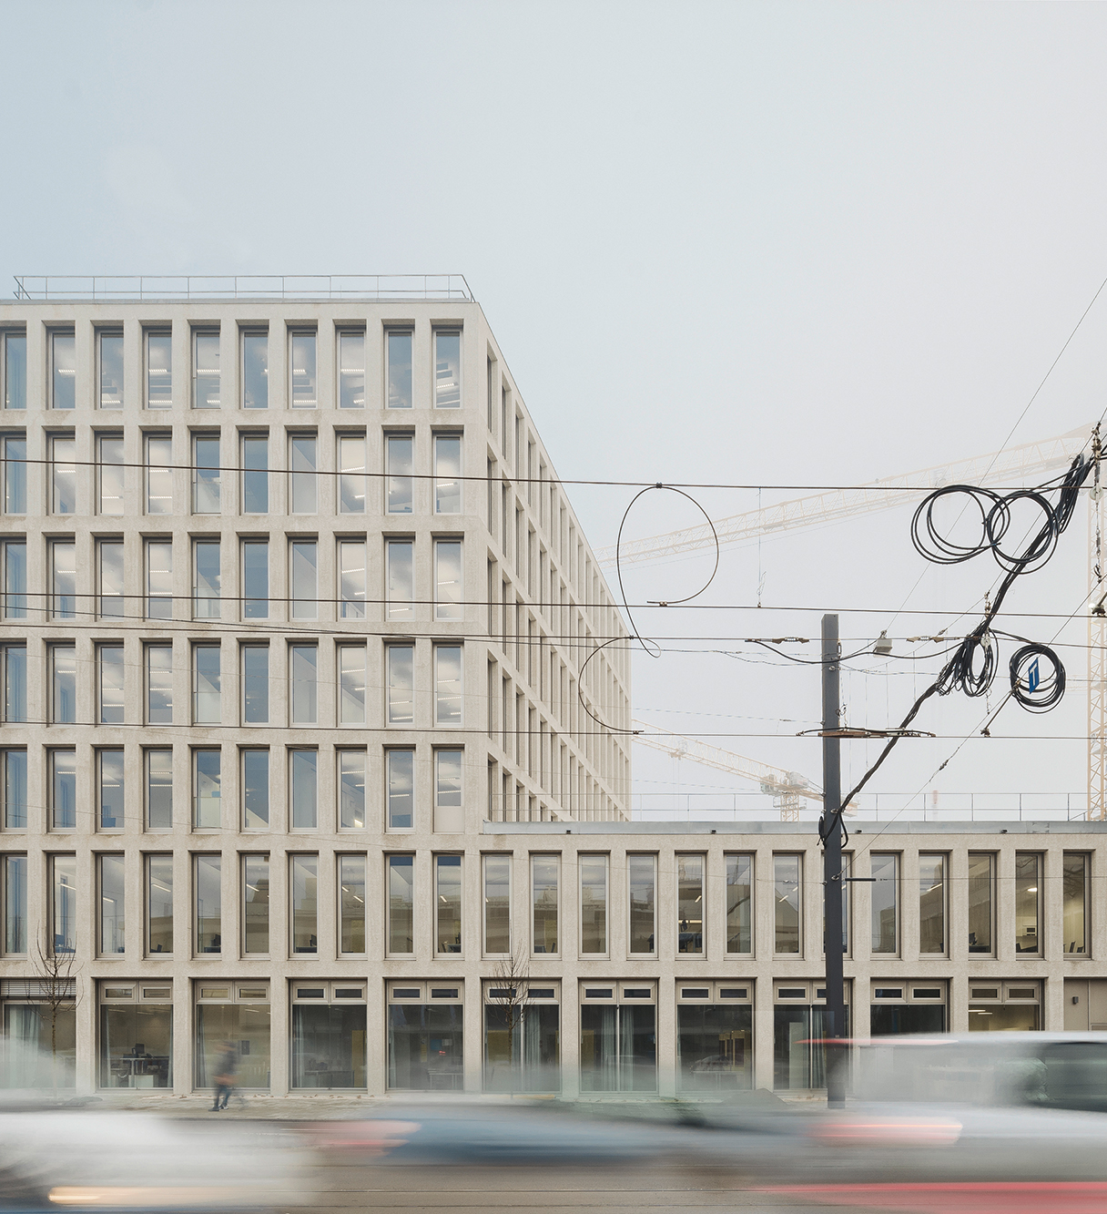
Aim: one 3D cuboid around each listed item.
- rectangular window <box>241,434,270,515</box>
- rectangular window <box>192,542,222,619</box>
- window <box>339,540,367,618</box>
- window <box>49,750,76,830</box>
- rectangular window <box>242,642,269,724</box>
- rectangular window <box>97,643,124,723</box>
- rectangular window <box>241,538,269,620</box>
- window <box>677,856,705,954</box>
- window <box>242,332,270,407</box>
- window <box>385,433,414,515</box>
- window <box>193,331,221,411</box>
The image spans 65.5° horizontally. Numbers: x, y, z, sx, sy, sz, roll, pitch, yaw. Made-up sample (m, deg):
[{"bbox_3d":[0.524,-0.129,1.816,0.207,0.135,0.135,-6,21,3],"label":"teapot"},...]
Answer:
[{"bbox_3d":[-9.666,-4.294,28.000,1.000,2.628,0.150,0,0,0],"label":"rectangular window"},{"bbox_3d":[-11.667,-0.933,28.900,0.970,2.726,0.150,0,0,0],"label":"rectangular window"},{"bbox_3d":[-6.692,-0.908,28.586,0.993,2.673,0.150,0,0,0],"label":"window"},{"bbox_3d":[-15.834,5.845,27.700,0.917,2.613,0.200,0,0,0],"label":"window"},{"bbox_3d":[-10.028,2.616,29.000,0.912,2.735,0.200,0,0,0],"label":"rectangular window"},{"bbox_3d":[-14.345,2.496,28.000,1.000,2.674,0.150,0,0,0],"label":"rectangular window"},{"bbox_3d":[-9.666,-0.887,28.000,1.000,2.674,0.150,0,0,0],"label":"rectangular window"},{"bbox_3d":[4.356,9.431,27.200,0.940,3.220,0.150,0,0,0],"label":"window"},{"bbox_3d":[-9.602,-7.656,27.700,0.917,2.567,0.200,0,0,0],"label":"window"},{"bbox_3d":[-4.981,-4.344,28.000,0.927,2.618,0.200,0,0,0],"label":"window"},{"bbox_3d":[-11.183,-7.633,27.700,0.871,2.522,0.200,0,0,0],"label":"window"}]

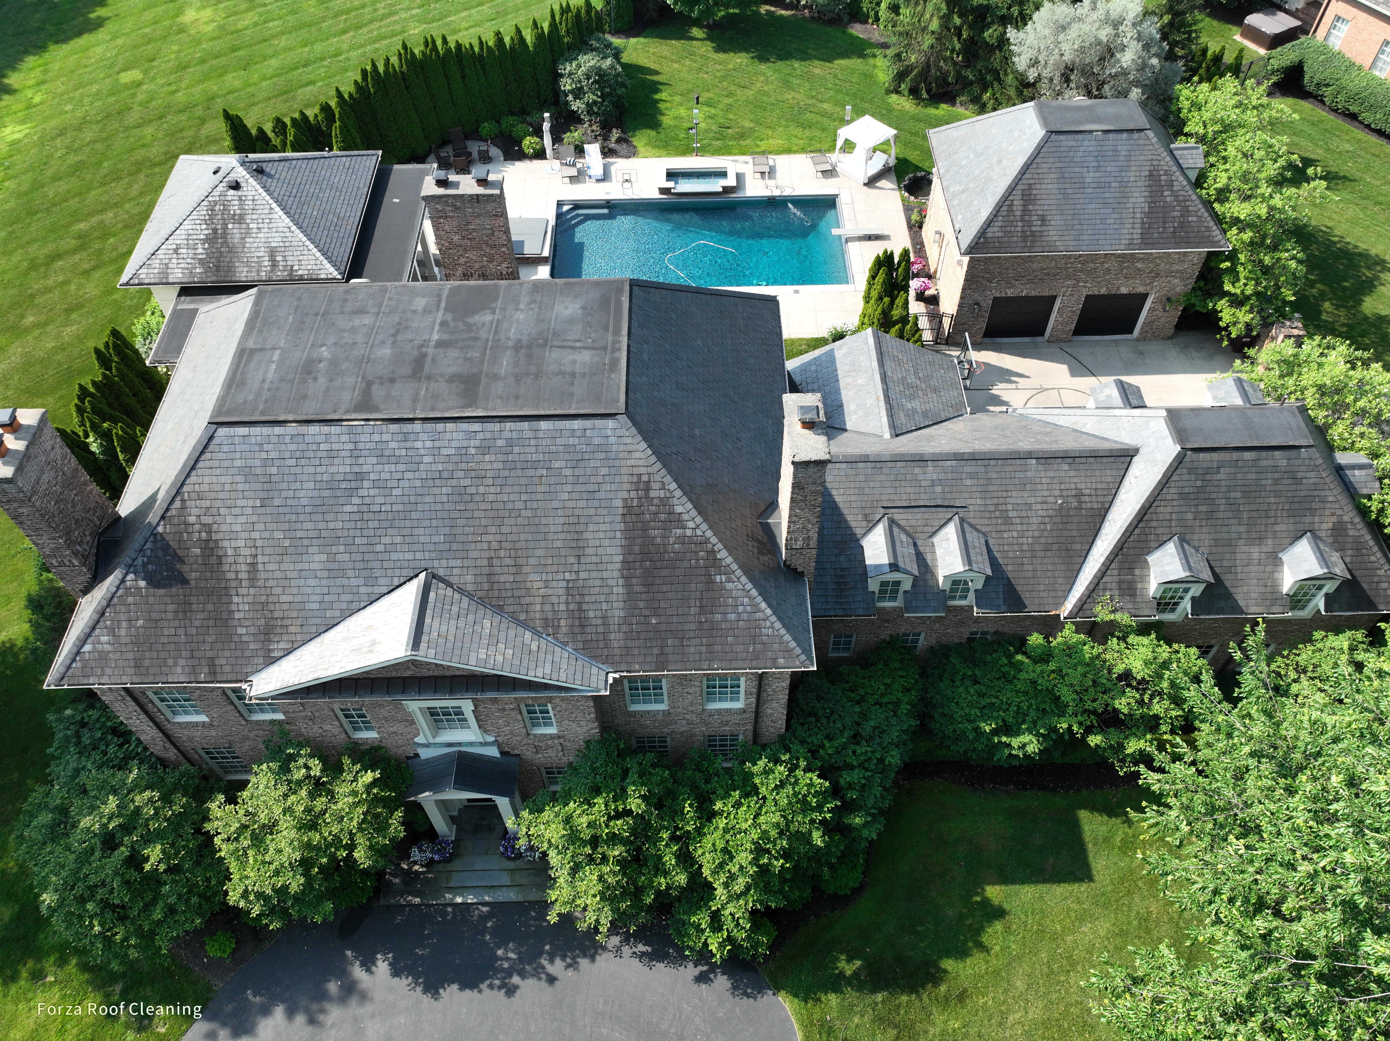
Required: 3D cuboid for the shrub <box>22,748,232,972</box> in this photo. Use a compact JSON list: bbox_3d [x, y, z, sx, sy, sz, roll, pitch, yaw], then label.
[{"bbox_3d":[-13.635,8.113,23.202,4.000,4.600,4.700,-1,51,-1],"label":"shrub"}]

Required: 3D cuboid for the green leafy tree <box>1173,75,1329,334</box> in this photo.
[{"bbox_3d":[21.416,-12.650,38.620,5.000,6.300,10.200,-1,51,-1],"label":"green leafy tree"}]

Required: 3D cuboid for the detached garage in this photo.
[{"bbox_3d":[14.290,-12.309,37.586,9.750,7.500,8.350,-1,51,-1],"label":"detached garage"}]

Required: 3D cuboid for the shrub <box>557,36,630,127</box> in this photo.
[{"bbox_3d":[-4.989,-21.508,47.282,3.500,3.800,3.900,-1,51,-1],"label":"shrub"}]

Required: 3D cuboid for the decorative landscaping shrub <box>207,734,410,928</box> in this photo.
[{"bbox_3d":[-9.249,7.604,23.413,4.400,4.900,4.200,-1,51,-1],"label":"decorative landscaping shrub"}]

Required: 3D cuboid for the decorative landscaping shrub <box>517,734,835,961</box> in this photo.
[{"bbox_3d":[-0.438,7.820,23.299,7.600,4.800,5.000,-1,51,-1],"label":"decorative landscaping shrub"}]

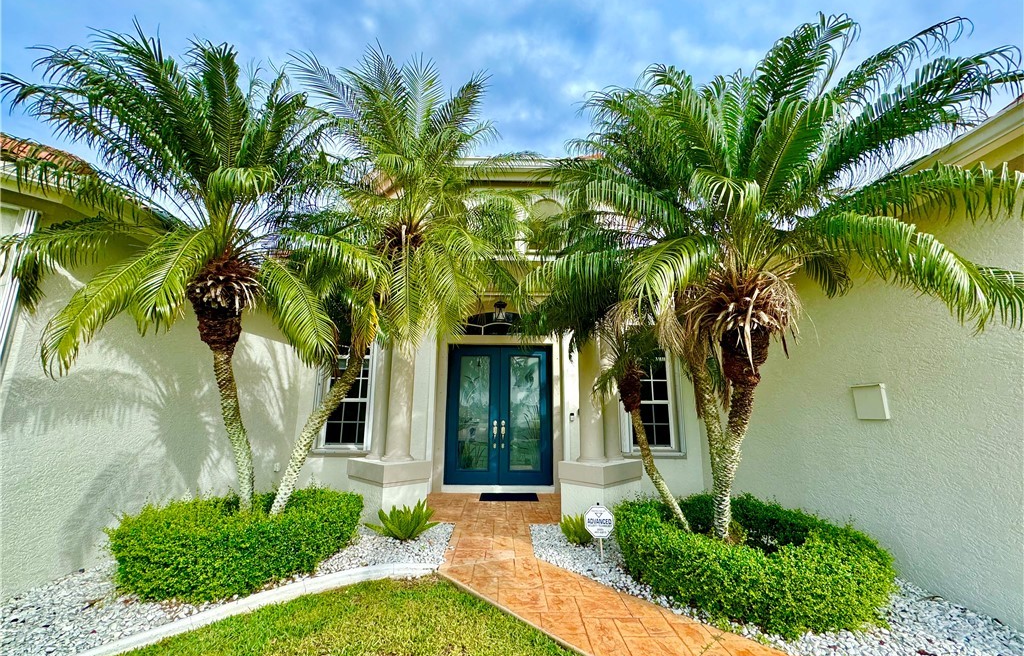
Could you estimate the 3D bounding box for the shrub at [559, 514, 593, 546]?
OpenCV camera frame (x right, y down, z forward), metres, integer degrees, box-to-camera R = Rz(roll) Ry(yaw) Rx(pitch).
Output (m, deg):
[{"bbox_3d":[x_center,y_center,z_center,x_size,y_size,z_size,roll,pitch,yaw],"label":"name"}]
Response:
[{"bbox_3d":[0.716,2.207,4.592,0.420,0.310,0.400,0,-12,0],"label":"shrub"}]

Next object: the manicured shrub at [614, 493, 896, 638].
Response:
[{"bbox_3d":[1.988,1.966,3.807,1.920,0.500,2.350,0,-12,0],"label":"manicured shrub"}]

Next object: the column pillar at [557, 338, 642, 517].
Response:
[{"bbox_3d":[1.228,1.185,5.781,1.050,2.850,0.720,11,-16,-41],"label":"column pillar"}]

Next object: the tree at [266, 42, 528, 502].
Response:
[{"bbox_3d":[-1.329,-0.144,4.650,2.950,4.900,2.700,0,-12,0],"label":"tree"}]

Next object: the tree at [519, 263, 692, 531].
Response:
[{"bbox_3d":[1.125,0.777,4.825,2.050,3.200,1.850,0,-12,0],"label":"tree"}]

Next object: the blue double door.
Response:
[{"bbox_3d":[-0.219,1.523,7.364,1.900,2.430,0.120,0,-12,0],"label":"blue double door"}]

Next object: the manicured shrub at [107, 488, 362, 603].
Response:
[{"bbox_3d":[-2.402,1.971,4.005,1.780,0.500,1.980,0,-12,0],"label":"manicured shrub"}]

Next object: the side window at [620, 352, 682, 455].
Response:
[{"bbox_3d":[2.413,1.185,7.235,1.050,1.950,0.150,0,-12,0],"label":"side window"}]

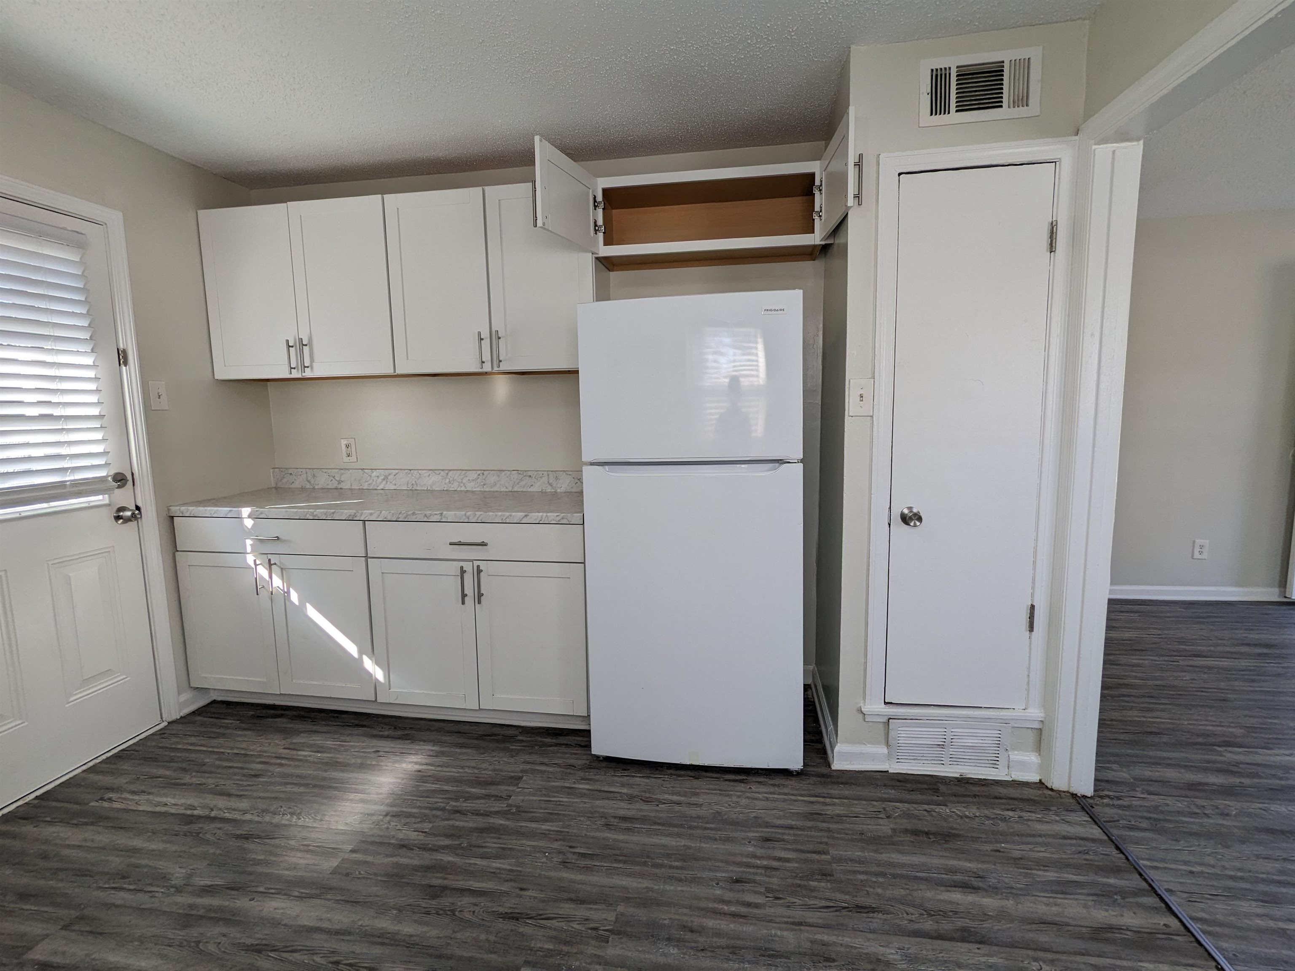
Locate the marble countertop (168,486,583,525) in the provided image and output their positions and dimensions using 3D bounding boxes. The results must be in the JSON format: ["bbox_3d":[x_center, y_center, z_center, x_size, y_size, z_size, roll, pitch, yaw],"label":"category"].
[{"bbox_3d":[-1.139,0.083,2.787,1.928,0.040,0.650,0,7,9],"label":"marble countertop"}]

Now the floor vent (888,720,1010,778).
[{"bbox_3d":[1.058,0.931,2.102,0.396,0.204,0.027,0,7,9],"label":"floor vent"}]

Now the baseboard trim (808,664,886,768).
[{"bbox_3d":[0.823,0.947,2.495,0.197,0.092,0.698,0,7,9],"label":"baseboard trim"}]

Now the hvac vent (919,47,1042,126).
[{"bbox_3d":[1.024,-1.226,1.844,0.341,0.194,0.024,0,7,9],"label":"hvac vent"}]

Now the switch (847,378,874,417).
[{"bbox_3d":[0.718,-0.293,2.009,0.076,0.123,0.018,0,7,9],"label":"switch"}]

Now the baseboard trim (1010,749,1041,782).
[{"bbox_3d":[1.309,0.989,2.076,0.105,0.092,0.016,0,7,9],"label":"baseboard trim"}]

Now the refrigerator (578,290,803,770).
[{"bbox_3d":[0.207,0.166,2.442,0.758,1.675,0.770,0,7,9],"label":"refrigerator"}]

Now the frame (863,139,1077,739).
[{"bbox_3d":[1.039,-0.100,1.986,0.579,1.921,0.070,0,7,9],"label":"frame"}]

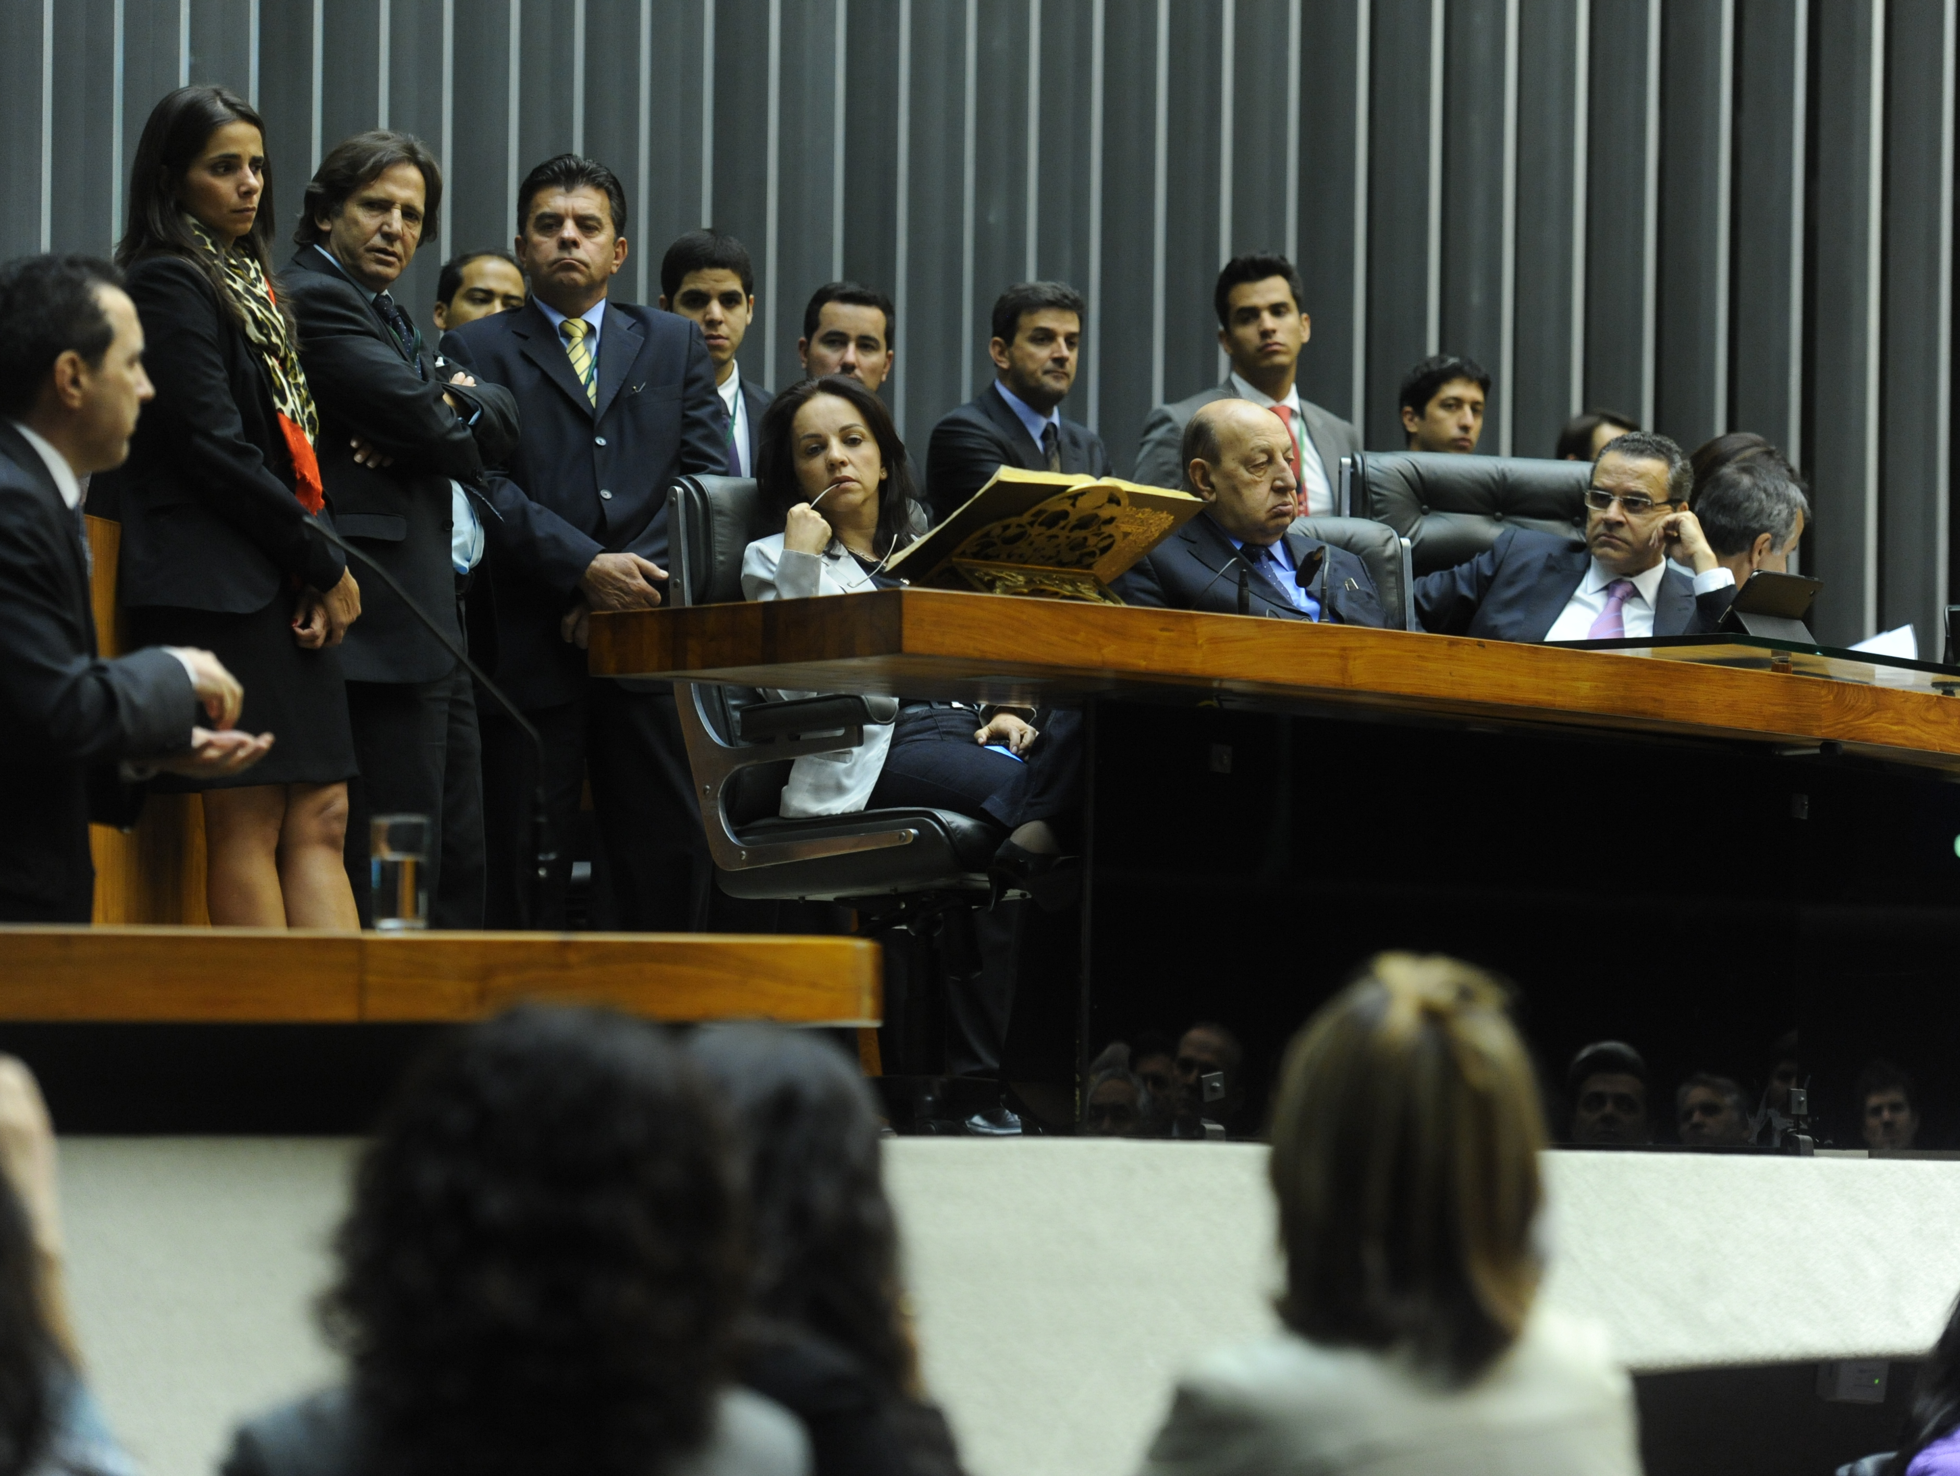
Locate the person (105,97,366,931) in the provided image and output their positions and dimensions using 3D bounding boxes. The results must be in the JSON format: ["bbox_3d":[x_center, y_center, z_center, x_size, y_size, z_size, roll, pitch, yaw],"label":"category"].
[{"bbox_3d":[-1.179,-0.207,11.700,0.370,1.660,0.480,-1,-3,38],"label":"person"}]

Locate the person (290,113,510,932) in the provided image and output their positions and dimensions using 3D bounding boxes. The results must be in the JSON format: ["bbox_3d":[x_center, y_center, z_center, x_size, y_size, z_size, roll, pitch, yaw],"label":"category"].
[{"bbox_3d":[-0.973,-0.182,12.400,0.380,1.690,0.500,-1,-3,38],"label":"person"}]

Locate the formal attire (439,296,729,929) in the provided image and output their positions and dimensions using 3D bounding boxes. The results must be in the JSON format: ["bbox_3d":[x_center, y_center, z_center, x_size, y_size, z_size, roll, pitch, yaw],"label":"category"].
[{"bbox_3d":[-0.691,-0.059,12.900,0.540,1.420,0.360,1,-3,-6],"label":"formal attire"}]

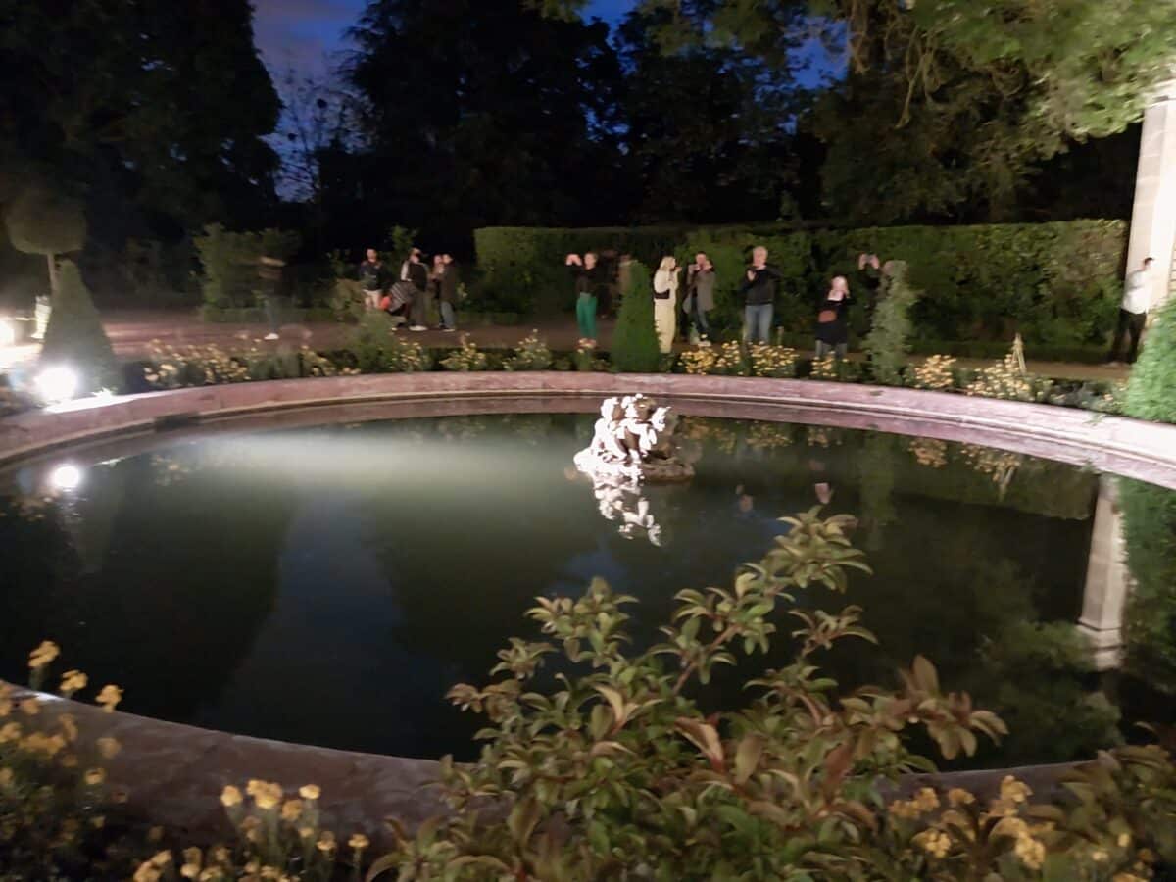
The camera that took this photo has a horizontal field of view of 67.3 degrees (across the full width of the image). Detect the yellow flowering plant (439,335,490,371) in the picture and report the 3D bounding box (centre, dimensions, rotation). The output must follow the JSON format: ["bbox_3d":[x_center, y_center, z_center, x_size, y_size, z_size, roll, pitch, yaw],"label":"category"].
[{"bbox_3d":[-1.703,-1.228,12.258,0.660,0.450,0.600,0,10,-8],"label":"yellow flowering plant"}]

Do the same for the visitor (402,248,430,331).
[{"bbox_3d":[-3.696,-3.216,18.844,0.560,1.767,0.420,-3,12,-16],"label":"visitor"}]

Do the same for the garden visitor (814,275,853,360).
[{"bbox_3d":[3.438,-1.635,12.387,0.480,1.340,0.400,-5,12,-30],"label":"garden visitor"}]

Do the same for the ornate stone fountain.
[{"bbox_3d":[0.351,-0.067,6.991,0.900,0.585,0.850,2,10,3],"label":"ornate stone fountain"}]

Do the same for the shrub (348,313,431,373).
[{"bbox_3d":[-2.689,-1.355,11.951,1.050,0.770,0.800,-1,10,-13],"label":"shrub"}]

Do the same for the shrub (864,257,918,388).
[{"bbox_3d":[3.864,-1.494,11.229,0.670,1.599,0.670,5,12,18],"label":"shrub"}]

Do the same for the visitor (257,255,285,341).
[{"bbox_3d":[-6.084,-2.762,16.932,0.500,1.610,0.470,0,10,-6],"label":"visitor"}]

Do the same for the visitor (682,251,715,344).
[{"bbox_3d":[2.103,-2.637,16.444,0.520,1.745,0.460,10,15,40],"label":"visitor"}]

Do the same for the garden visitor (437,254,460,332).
[{"bbox_3d":[-3.008,-3.164,18.918,0.440,1.656,0.470,-8,15,-39],"label":"garden visitor"}]

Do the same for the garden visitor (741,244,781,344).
[{"bbox_3d":[2.792,-2.219,14.244,0.640,1.808,0.450,4,12,17],"label":"garden visitor"}]

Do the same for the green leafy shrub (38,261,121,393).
[{"bbox_3d":[-5.370,-1.169,9.328,0.860,1.433,0.860,-6,13,-29],"label":"green leafy shrub"}]

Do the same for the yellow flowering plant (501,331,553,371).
[{"bbox_3d":[-0.851,-1.233,12.268,0.740,0.540,0.620,0,11,-4],"label":"yellow flowering plant"}]

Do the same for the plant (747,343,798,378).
[{"bbox_3d":[2.547,-1.132,12.171,0.680,0.450,0.600,3,10,12],"label":"plant"}]

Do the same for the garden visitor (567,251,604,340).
[{"bbox_3d":[-0.082,-2.673,16.638,0.620,1.720,0.480,5,11,20],"label":"garden visitor"}]

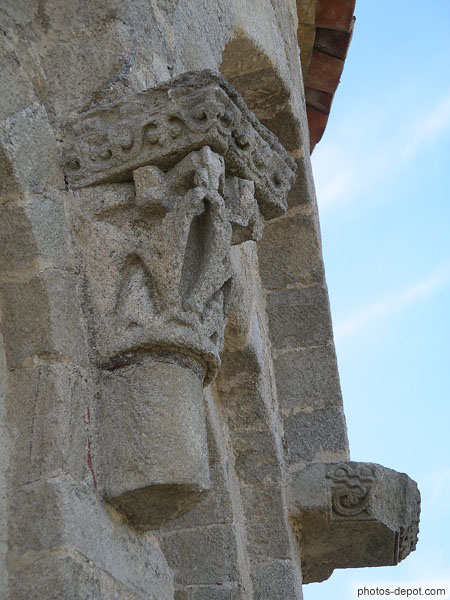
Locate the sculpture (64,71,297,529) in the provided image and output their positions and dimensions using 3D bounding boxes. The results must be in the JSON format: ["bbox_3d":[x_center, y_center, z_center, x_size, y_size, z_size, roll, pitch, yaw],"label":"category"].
[{"bbox_3d":[-0.081,0.042,5.983,0.429,1.035,0.442,-17,-31,21],"label":"sculpture"}]

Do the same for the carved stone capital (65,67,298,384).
[{"bbox_3d":[-0.092,-0.106,6.064,0.429,0.697,0.442,-17,-31,21],"label":"carved stone capital"}]

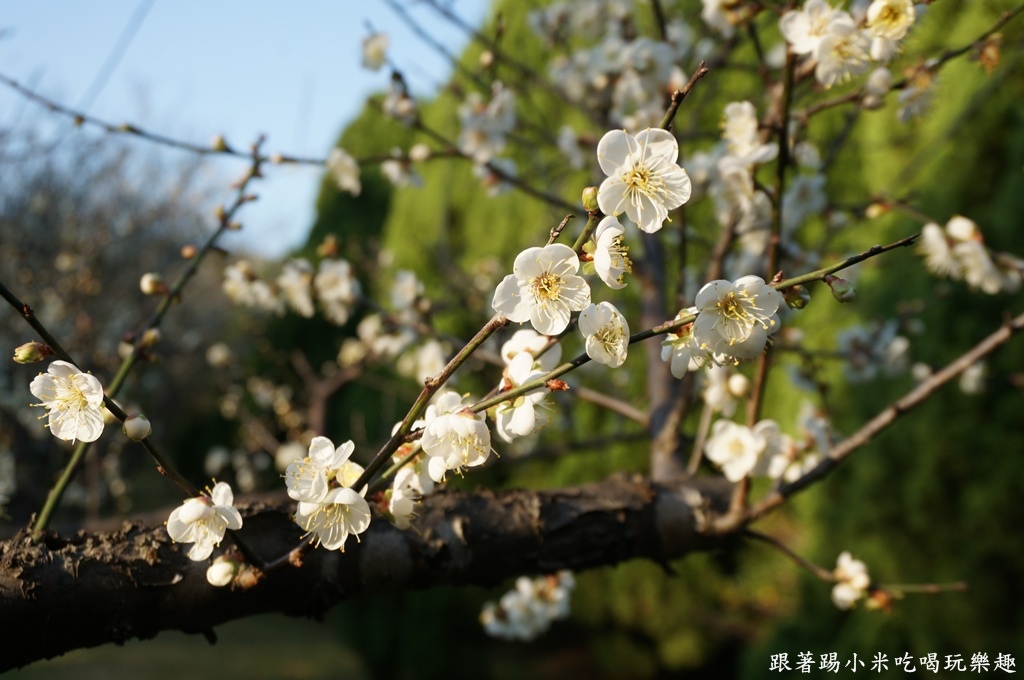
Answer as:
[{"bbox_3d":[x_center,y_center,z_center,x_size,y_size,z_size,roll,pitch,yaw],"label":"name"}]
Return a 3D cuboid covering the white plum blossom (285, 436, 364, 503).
[{"bbox_3d":[-0.053,0.037,0.385,0.014,0.020,0.021,-12,4,-42],"label":"white plum blossom"}]

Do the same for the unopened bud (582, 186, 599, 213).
[{"bbox_3d":[0.021,-0.037,0.362,0.004,0.007,0.004,-7,6,0],"label":"unopened bud"}]

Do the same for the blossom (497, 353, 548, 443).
[{"bbox_3d":[0.003,0.017,0.395,0.015,0.023,0.021,29,-15,-18],"label":"blossom"}]

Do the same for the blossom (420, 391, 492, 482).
[{"bbox_3d":[-0.015,0.027,0.380,0.021,0.015,0.022,0,-45,-4],"label":"blossom"}]

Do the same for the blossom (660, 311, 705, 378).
[{"bbox_3d":[0.049,0.002,0.383,0.021,0.013,0.022,-42,-23,20],"label":"blossom"}]

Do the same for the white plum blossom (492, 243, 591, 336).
[{"bbox_3d":[0.008,-0.013,0.360,0.025,0.025,0.013,0,9,0],"label":"white plum blossom"}]

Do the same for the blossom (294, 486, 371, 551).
[{"bbox_3d":[-0.050,0.050,0.380,0.021,0.020,0.013,-1,30,8],"label":"blossom"}]

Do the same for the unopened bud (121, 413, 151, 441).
[{"bbox_3d":[-0.103,0.024,0.375,0.008,0.008,0.008,0,-5,0],"label":"unopened bud"}]

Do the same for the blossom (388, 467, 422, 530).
[{"bbox_3d":[-0.031,0.046,0.400,0.012,0.019,0.019,21,-3,6],"label":"blossom"}]

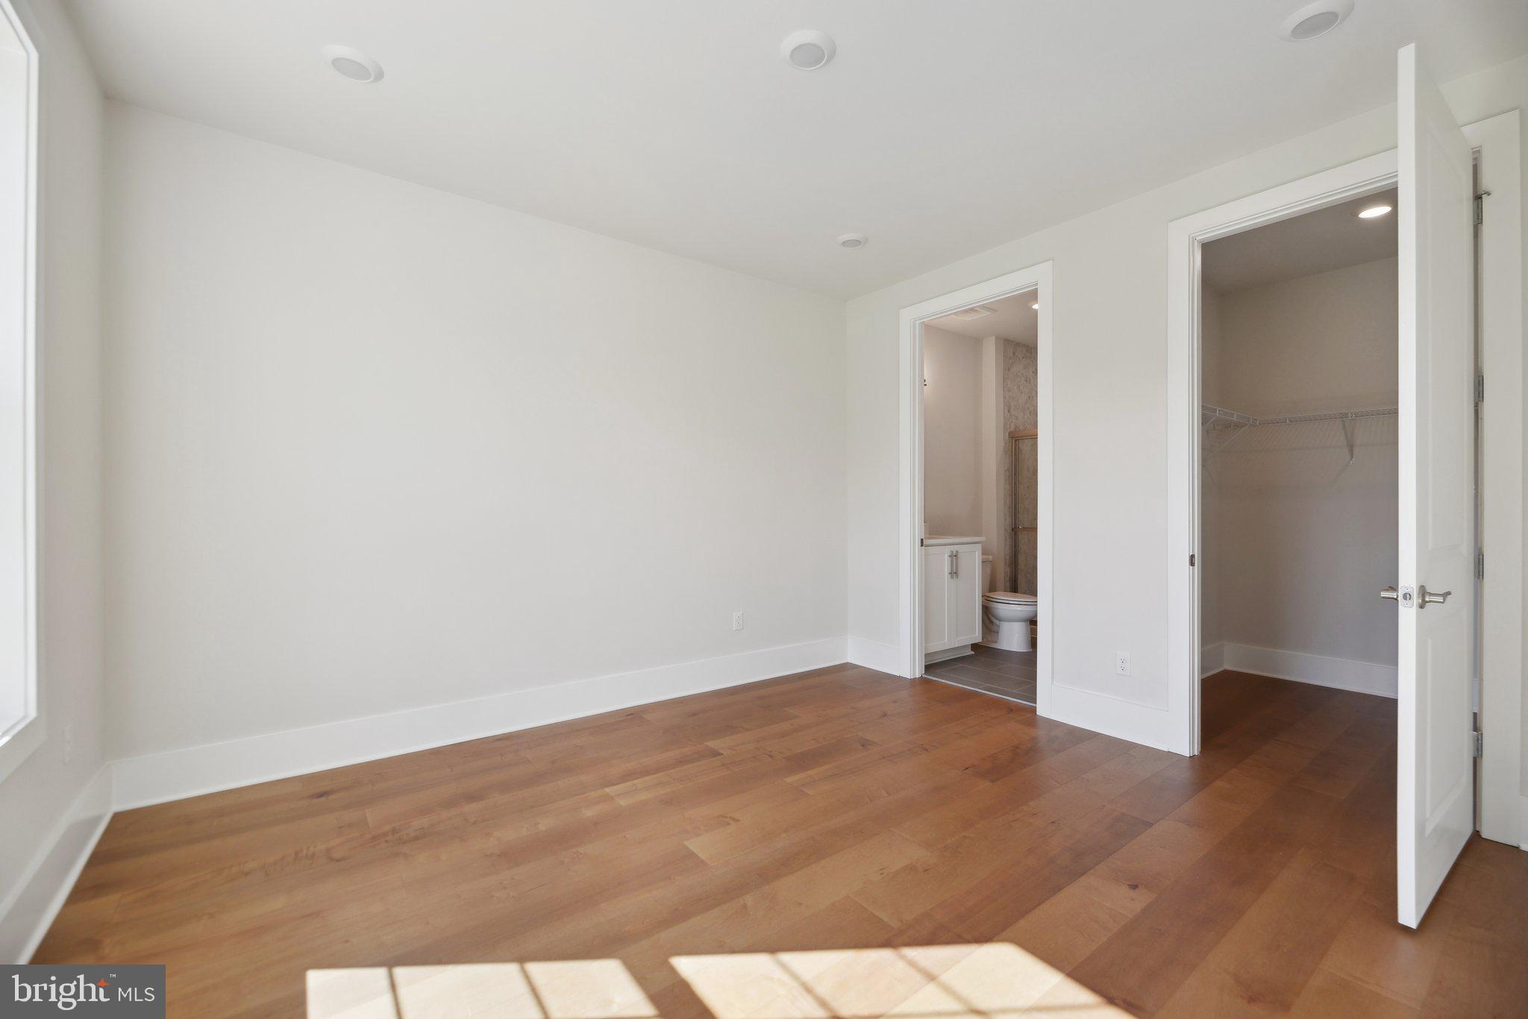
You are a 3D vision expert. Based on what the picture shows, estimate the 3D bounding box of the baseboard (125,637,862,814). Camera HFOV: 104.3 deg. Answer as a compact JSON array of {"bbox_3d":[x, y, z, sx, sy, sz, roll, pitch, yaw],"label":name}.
[{"bbox_3d":[-0.942,1.070,3.413,3.854,0.192,0.025,0,0,-35],"label":"baseboard"}]

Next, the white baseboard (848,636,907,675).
[{"bbox_3d":[0.805,1.068,4.331,0.025,0.192,0.470,0,0,-38],"label":"white baseboard"}]

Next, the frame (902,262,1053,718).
[{"bbox_3d":[1.331,-0.111,3.760,0.150,2.552,1.071,0,0,-38],"label":"frame"}]

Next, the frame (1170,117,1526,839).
[{"bbox_3d":[2.330,-0.108,2.498,0.150,2.550,1.048,0,0,-38],"label":"frame"}]

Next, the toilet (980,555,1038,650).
[{"bbox_3d":[2.013,0.793,5.074,0.440,0.740,0.740,0,0,-37],"label":"toilet"}]

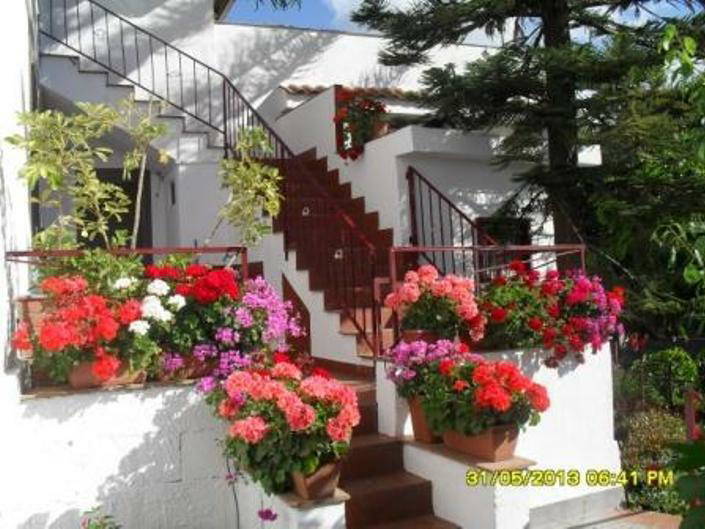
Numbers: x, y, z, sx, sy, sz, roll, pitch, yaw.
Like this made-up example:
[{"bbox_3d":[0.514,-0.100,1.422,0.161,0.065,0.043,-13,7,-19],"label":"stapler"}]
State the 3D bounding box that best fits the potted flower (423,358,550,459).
[{"bbox_3d":[0.712,0.772,3.880,0.568,0.531,0.624,-1,-6,-20],"label":"potted flower"}]

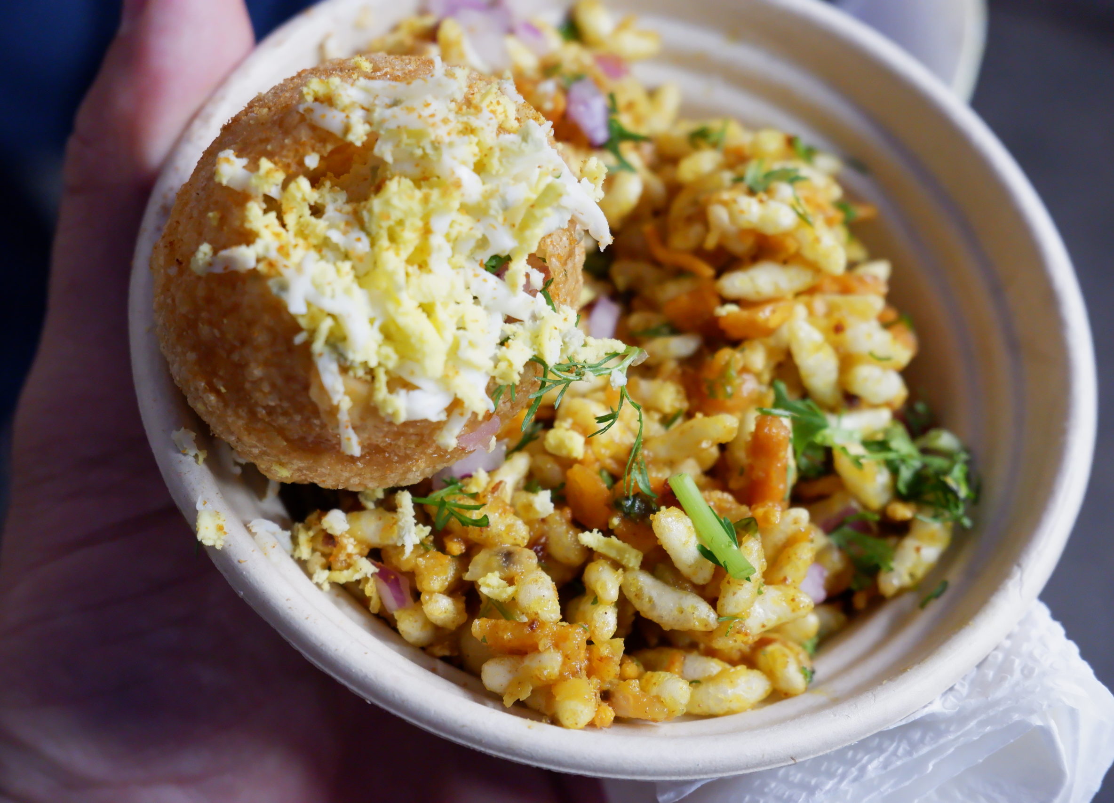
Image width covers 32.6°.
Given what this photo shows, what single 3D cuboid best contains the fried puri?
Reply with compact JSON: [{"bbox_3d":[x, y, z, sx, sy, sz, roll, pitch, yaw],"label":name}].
[{"bbox_3d":[-0.022,-0.015,0.226,0.051,0.047,0.051,0,71,-13],"label":"fried puri"}]

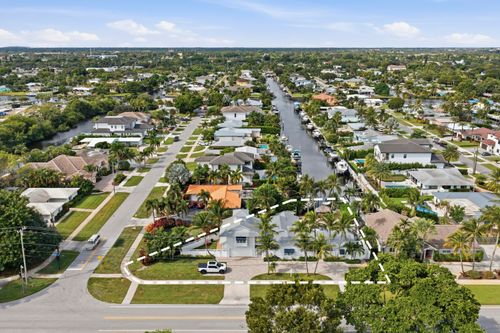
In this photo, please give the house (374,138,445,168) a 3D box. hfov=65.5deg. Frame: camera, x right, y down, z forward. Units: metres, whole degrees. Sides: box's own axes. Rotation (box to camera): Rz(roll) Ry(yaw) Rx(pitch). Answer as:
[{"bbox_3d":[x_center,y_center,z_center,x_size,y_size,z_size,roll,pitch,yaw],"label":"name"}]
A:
[{"bbox_3d":[60.800,-5.971,152.478,25.000,8.400,20.000,0,17,1],"label":"house"}]

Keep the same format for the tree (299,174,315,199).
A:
[{"bbox_3d":[16.990,6.180,116.590,4.620,7.660,4.620,0,17,1],"label":"tree"}]

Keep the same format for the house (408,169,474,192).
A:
[{"bbox_3d":[62.350,4.160,128.550,17.300,4.500,16.700,0,17,1],"label":"house"}]

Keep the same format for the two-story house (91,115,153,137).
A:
[{"bbox_3d":[-66.000,-21.178,205.363,28.000,8.600,22.000,0,17,0],"label":"two-story house"}]

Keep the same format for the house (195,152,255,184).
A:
[{"bbox_3d":[-9.000,-0.688,136.316,21.600,7.800,19.000,0,17,1],"label":"house"}]

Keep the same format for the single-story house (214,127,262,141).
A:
[{"bbox_3d":[-6.000,-15.710,193.680,22.000,4.200,15.500,0,17,1],"label":"single-story house"}]

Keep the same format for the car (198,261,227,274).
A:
[{"bbox_3d":[-7.350,20.233,78.303,5.800,1.900,2.000,0,17,1],"label":"car"}]

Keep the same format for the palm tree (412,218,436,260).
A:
[{"bbox_3d":[36.100,15.539,81.149,4.900,9.200,4.900,0,17,1],"label":"palm tree"}]

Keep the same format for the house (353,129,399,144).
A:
[{"bbox_3d":[61.250,-15.270,191.730,20.500,4.500,15.500,0,17,1],"label":"house"}]

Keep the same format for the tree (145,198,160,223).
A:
[{"bbox_3d":[-25.665,11.546,102.317,4.210,6.700,4.210,0,17,0],"label":"tree"}]

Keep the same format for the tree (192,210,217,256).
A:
[{"bbox_3d":[-9.650,15.007,82.032,4.900,9.700,4.700,0,17,1],"label":"tree"}]

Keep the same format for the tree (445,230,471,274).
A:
[{"bbox_3d":[41.060,17.160,77.210,5.110,9.820,5.110,0,17,1],"label":"tree"}]

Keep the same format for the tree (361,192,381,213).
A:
[{"bbox_3d":[33.250,9.880,107.220,5.350,6.100,5.350,0,17,1],"label":"tree"}]

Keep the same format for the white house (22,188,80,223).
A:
[{"bbox_3d":[-58.300,10.528,106.810,15.500,3.700,20.500,0,17,1],"label":"white house"}]

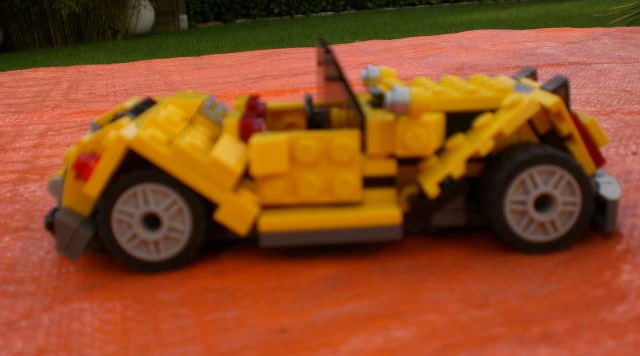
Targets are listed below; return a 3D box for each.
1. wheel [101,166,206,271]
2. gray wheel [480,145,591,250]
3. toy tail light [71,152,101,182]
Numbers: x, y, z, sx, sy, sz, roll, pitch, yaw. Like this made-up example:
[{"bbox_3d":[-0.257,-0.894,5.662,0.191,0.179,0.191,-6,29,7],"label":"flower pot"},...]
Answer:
[{"bbox_3d":[-0.038,0.008,0.162,0.024,0.024,0.014,-3,14,-2],"label":"wheel"},{"bbox_3d":[0.050,0.004,0.165,0.024,0.024,0.014,-3,14,-2],"label":"gray wheel"},{"bbox_3d":[-0.052,-0.003,0.160,0.005,0.008,0.007,29,11,-9],"label":"toy tail light"}]

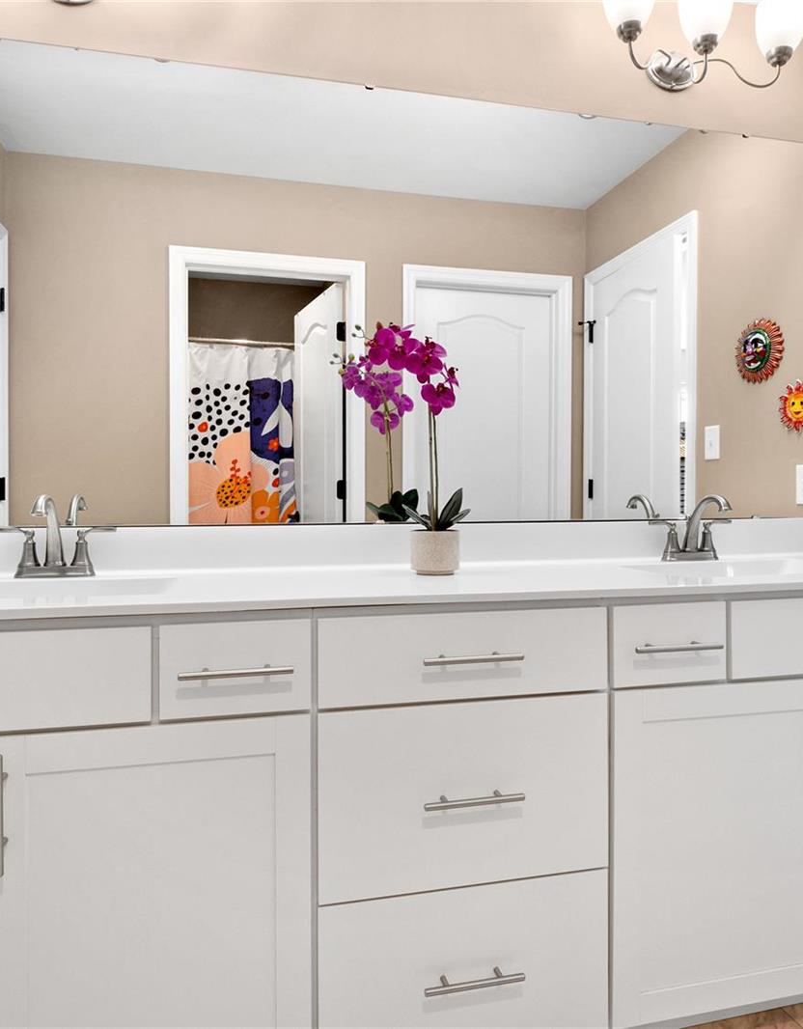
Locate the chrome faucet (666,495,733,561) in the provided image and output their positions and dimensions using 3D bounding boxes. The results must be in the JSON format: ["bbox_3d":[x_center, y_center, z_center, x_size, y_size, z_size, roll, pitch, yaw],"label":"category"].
[{"bbox_3d":[0.762,0.035,1.692,0.239,0.163,0.203,-1,1,-13],"label":"chrome faucet"}]

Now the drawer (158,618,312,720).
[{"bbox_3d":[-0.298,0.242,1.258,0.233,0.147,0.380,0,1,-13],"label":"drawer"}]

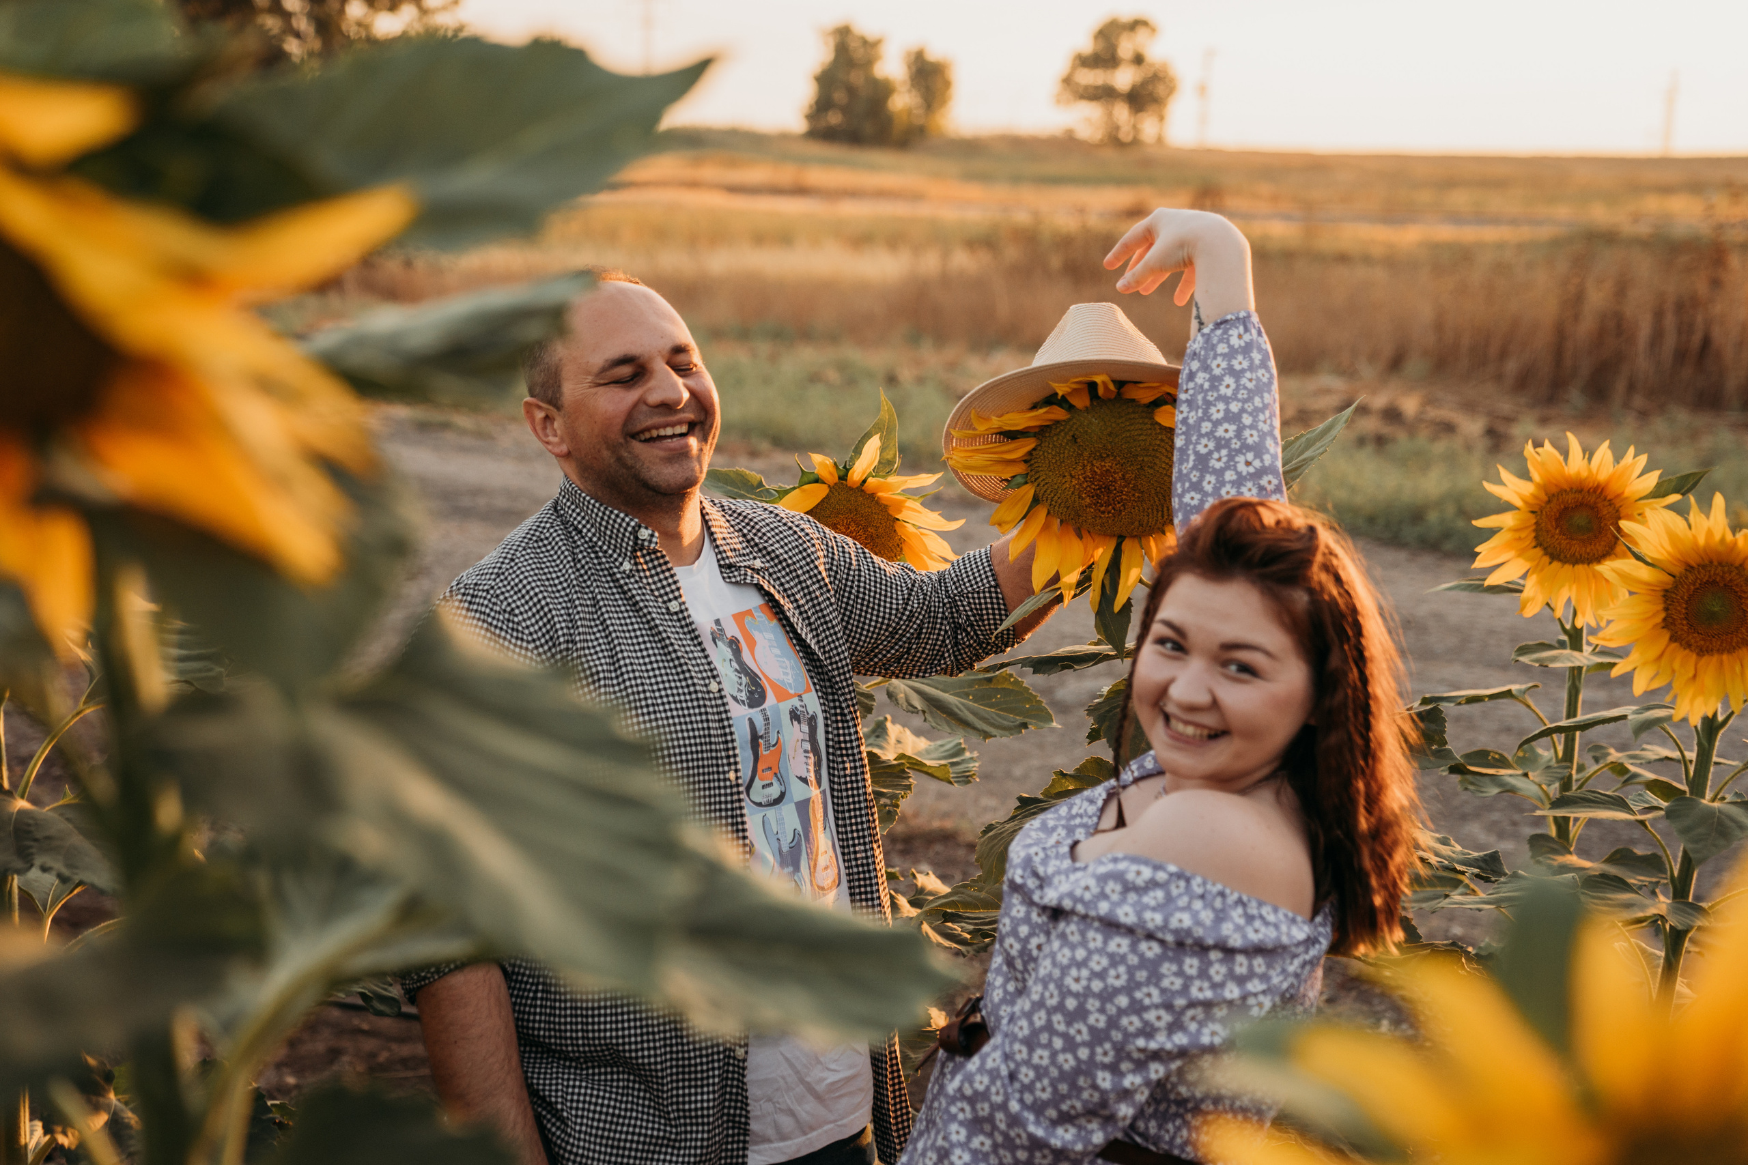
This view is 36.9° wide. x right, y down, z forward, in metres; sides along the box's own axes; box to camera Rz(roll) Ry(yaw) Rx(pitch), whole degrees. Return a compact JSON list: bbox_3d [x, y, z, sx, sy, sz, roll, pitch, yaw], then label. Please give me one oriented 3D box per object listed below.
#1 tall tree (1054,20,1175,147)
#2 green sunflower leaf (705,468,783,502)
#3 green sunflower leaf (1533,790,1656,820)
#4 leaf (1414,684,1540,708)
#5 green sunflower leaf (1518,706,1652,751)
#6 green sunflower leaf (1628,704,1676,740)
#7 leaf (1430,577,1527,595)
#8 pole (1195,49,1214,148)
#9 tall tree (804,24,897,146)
[{"bbox_3d":[18.080,-37.248,195.000,8.900,9.600,8.500,2,9,0],"label":"tall tree"},{"bbox_3d":[-0.147,-0.105,2.860,0.095,0.030,0.065,8,22,7],"label":"green sunflower leaf"},{"bbox_3d":[0.824,0.255,3.000,0.135,0.028,0.085,0,9,-12],"label":"green sunflower leaf"},{"bbox_3d":[0.707,0.133,3.080,0.140,0.025,0.085,0,9,-9],"label":"leaf"},{"bbox_3d":[0.809,0.165,2.980,0.150,0.035,0.085,-11,9,-8],"label":"green sunflower leaf"},{"bbox_3d":[0.882,0.158,2.970,0.050,0.030,0.055,24,40,30],"label":"green sunflower leaf"},{"bbox_3d":[0.727,0.005,3.140,0.120,0.020,0.085,1,9,-6],"label":"leaf"},{"bbox_3d":[28.362,-41.456,225.000,0.900,8.400,0.500,2,9,0],"label":"pole"},{"bbox_3d":[-1.778,-36.995,195.000,6.800,9.200,6.500,2,9,0],"label":"tall tree"}]

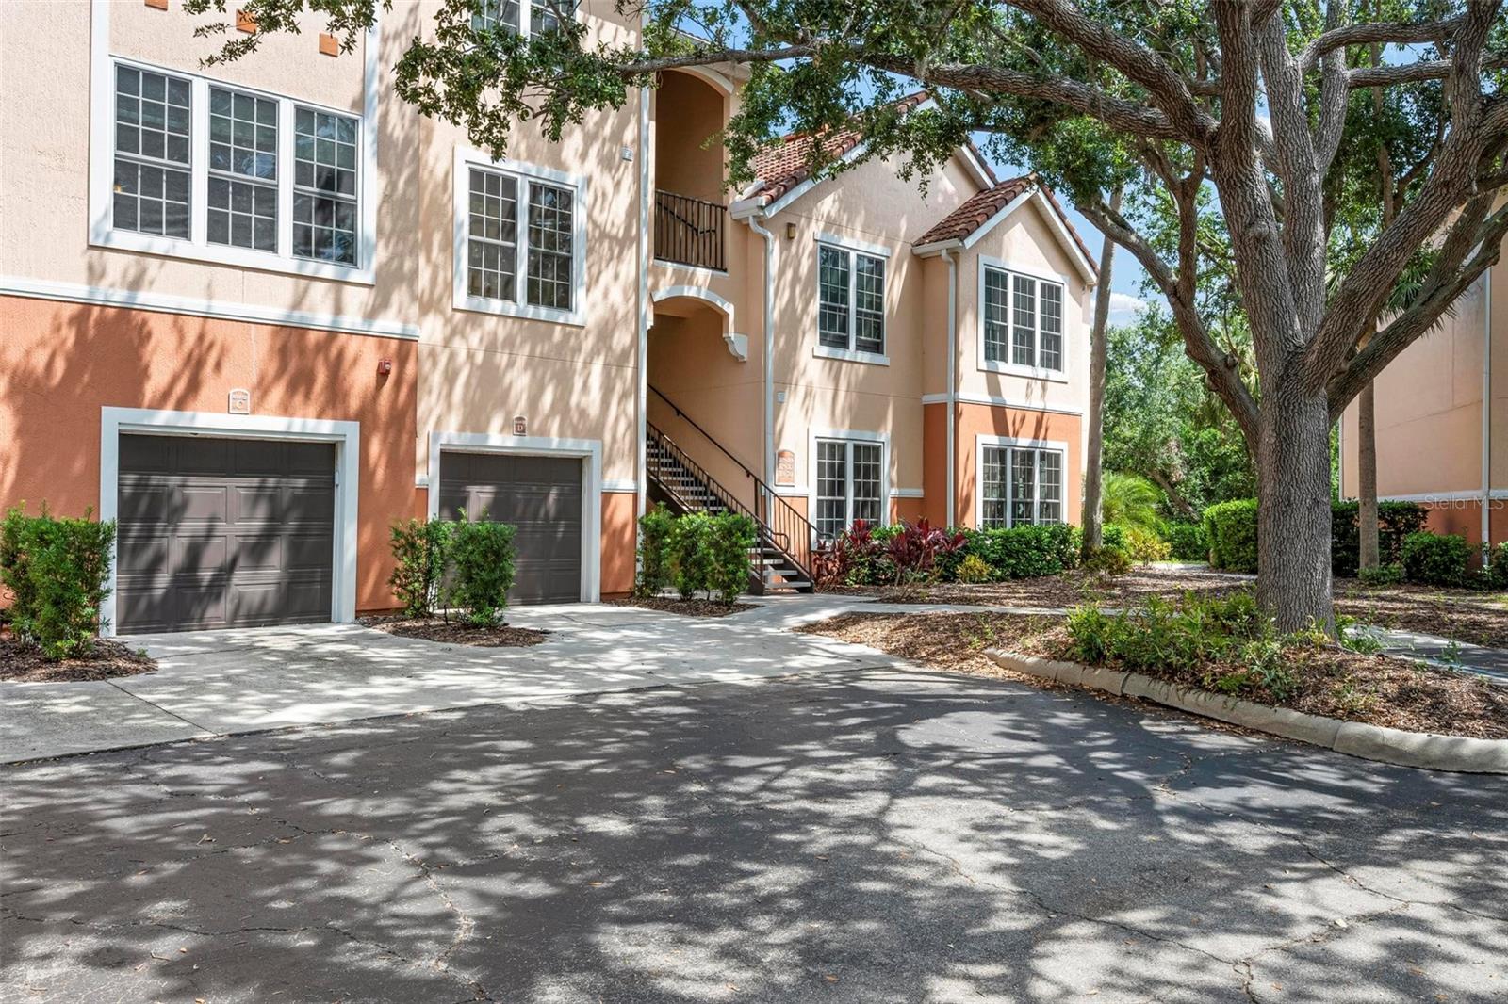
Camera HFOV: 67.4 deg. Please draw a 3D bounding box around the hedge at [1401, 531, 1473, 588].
[{"bbox_3d":[12.611,1.056,20.900,1.180,1.010,1.150,1,-1,-40],"label":"hedge"}]

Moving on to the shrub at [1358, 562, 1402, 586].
[{"bbox_3d":[11.476,1.326,20.700,0.760,0.440,0.700,1,-1,-40],"label":"shrub"}]

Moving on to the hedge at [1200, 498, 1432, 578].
[{"bbox_3d":[12.100,0.765,24.400,1.050,1.620,4.400,1,-1,-40],"label":"hedge"}]

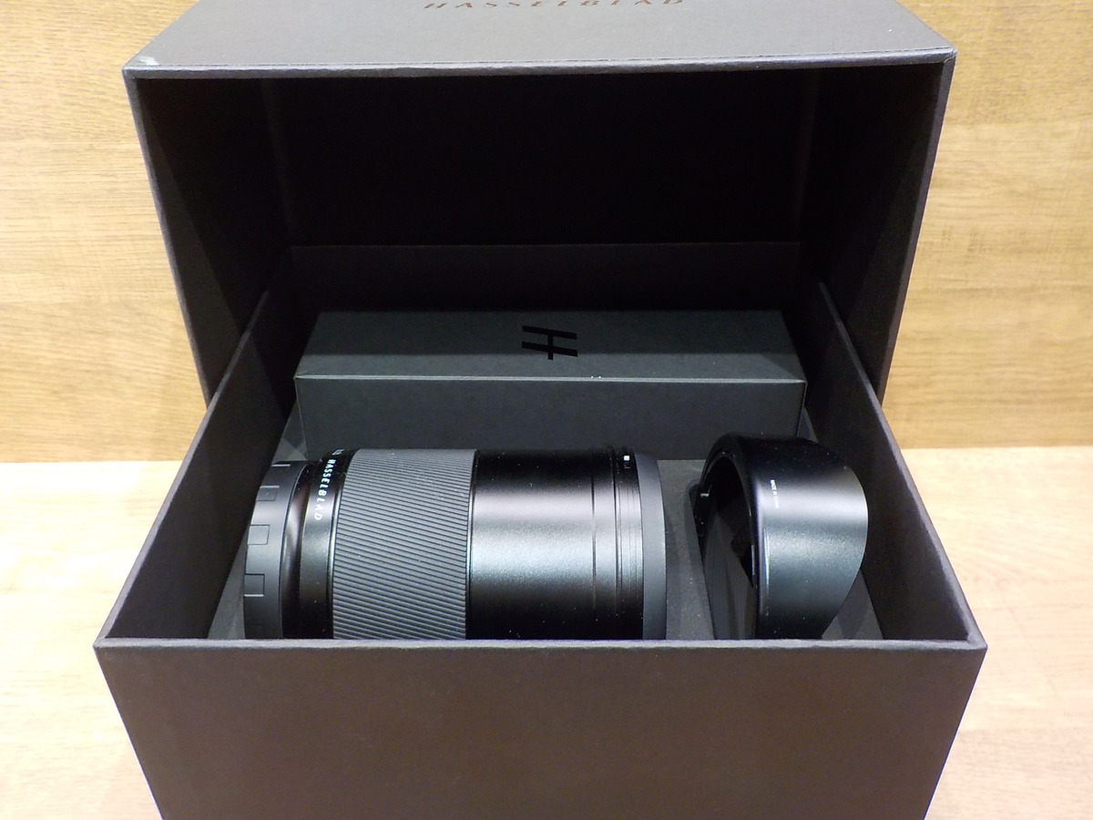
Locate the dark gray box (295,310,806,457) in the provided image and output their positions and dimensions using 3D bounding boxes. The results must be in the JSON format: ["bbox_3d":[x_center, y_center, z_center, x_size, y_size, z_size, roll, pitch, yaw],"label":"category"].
[{"bbox_3d":[0.002,-0.011,0.415,0.206,0.042,0.054,0,36,1],"label":"dark gray box"}]

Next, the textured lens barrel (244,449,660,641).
[{"bbox_3d":[-0.025,0.051,0.299,0.118,0.078,0.078,0,36,1],"label":"textured lens barrel"}]

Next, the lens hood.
[{"bbox_3d":[0.074,0.047,0.305,0.034,0.078,0.078,-3,36,-3],"label":"lens hood"}]

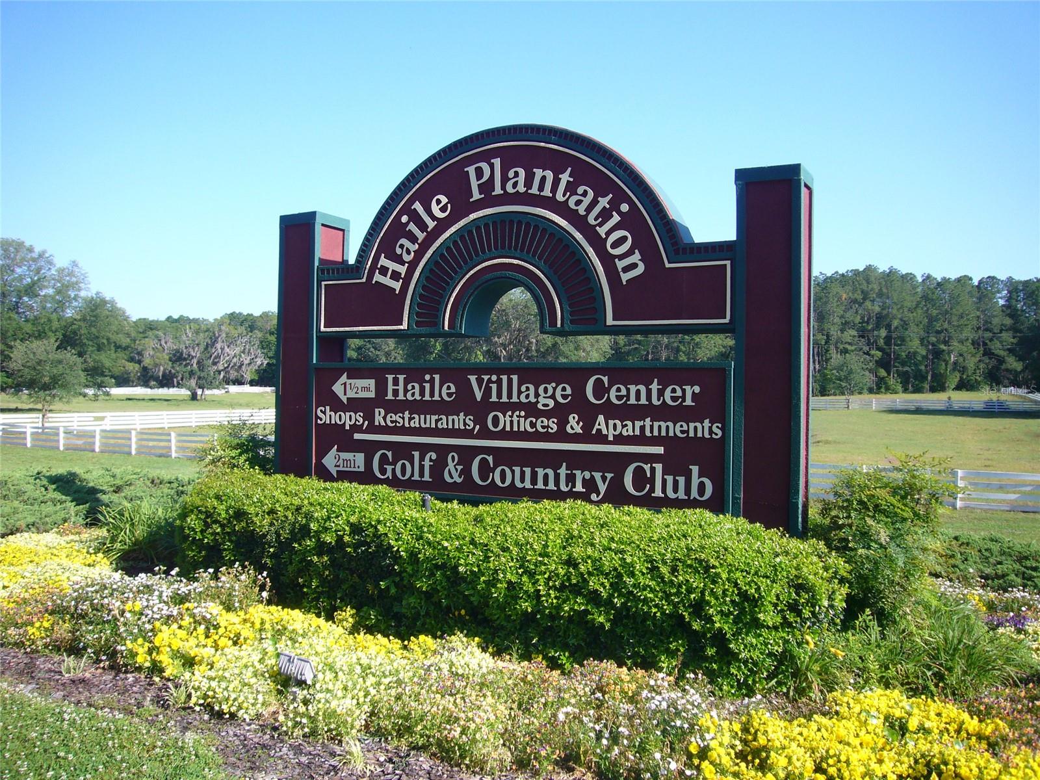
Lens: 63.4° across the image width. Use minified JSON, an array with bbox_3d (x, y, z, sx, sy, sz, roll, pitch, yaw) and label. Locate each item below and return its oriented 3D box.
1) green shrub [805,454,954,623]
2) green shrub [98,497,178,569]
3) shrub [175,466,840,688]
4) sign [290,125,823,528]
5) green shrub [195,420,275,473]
[{"bbox_3d":[2.501,1.043,5.800,0.960,1.160,0.880,1,0,26],"label":"green shrub"},{"bbox_3d":[-3.401,1.188,7.500,0.740,0.620,0.680,1,0,26],"label":"green shrub"},{"bbox_3d":[-0.342,1.159,5.919,4.800,0.830,0.900,1,0,26],"label":"shrub"},{"bbox_3d":[-0.061,-0.266,6.862,4.580,3.640,0.480,1,0,26],"label":"sign"},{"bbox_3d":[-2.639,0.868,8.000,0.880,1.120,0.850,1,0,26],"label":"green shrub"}]

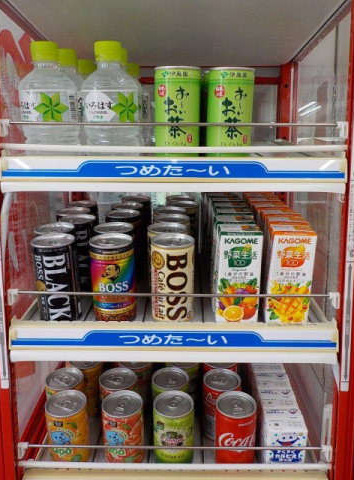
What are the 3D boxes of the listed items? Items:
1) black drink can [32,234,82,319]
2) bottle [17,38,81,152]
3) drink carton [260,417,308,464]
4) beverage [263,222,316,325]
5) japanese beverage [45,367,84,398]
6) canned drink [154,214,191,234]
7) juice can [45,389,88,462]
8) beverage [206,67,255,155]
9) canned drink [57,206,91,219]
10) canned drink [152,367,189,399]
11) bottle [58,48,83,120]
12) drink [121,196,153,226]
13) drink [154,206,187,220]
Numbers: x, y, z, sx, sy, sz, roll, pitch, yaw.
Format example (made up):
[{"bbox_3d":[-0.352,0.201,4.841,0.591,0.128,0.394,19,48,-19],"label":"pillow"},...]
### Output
[{"bbox_3d":[-0.151,0.050,0.525,0.053,0.104,0.053,0,18,-1],"label":"black drink can"},{"bbox_3d":[-0.148,-0.158,0.485,0.066,0.131,0.066,0,18,-1],"label":"bottle"},{"bbox_3d":[0.137,0.270,0.547,0.050,0.080,0.038,0,18,-1],"label":"drink carton"},{"bbox_3d":[0.135,0.042,0.514,0.050,0.121,0.038,0,18,-1],"label":"beverage"},{"bbox_3d":[-0.157,0.238,0.600,0.053,0.088,0.053,0,17,0],"label":"japanese beverage"},{"bbox_3d":[-0.007,0.017,0.616,0.053,0.103,0.053,0,18,0],"label":"canned drink"},{"bbox_3d":[-0.144,0.255,0.555,0.053,0.089,0.053,0,18,0],"label":"juice can"},{"bbox_3d":[0.061,-0.143,0.483,0.053,0.104,0.053,0,18,0],"label":"beverage"},{"bbox_3d":[-0.162,0.004,0.670,0.053,0.105,0.053,0,17,1],"label":"canned drink"},{"bbox_3d":[-0.008,0.238,0.600,0.053,0.088,0.053,0,17,1],"label":"canned drink"},{"bbox_3d":[-0.142,-0.178,0.545,0.066,0.131,0.066,0,18,-1],"label":"bottle"},{"bbox_3d":[-0.070,-0.023,0.739,0.053,0.103,0.053,0,18,0],"label":"drink"},{"bbox_3d":[-0.010,0.003,0.674,0.053,0.105,0.053,0,17,1],"label":"drink"}]

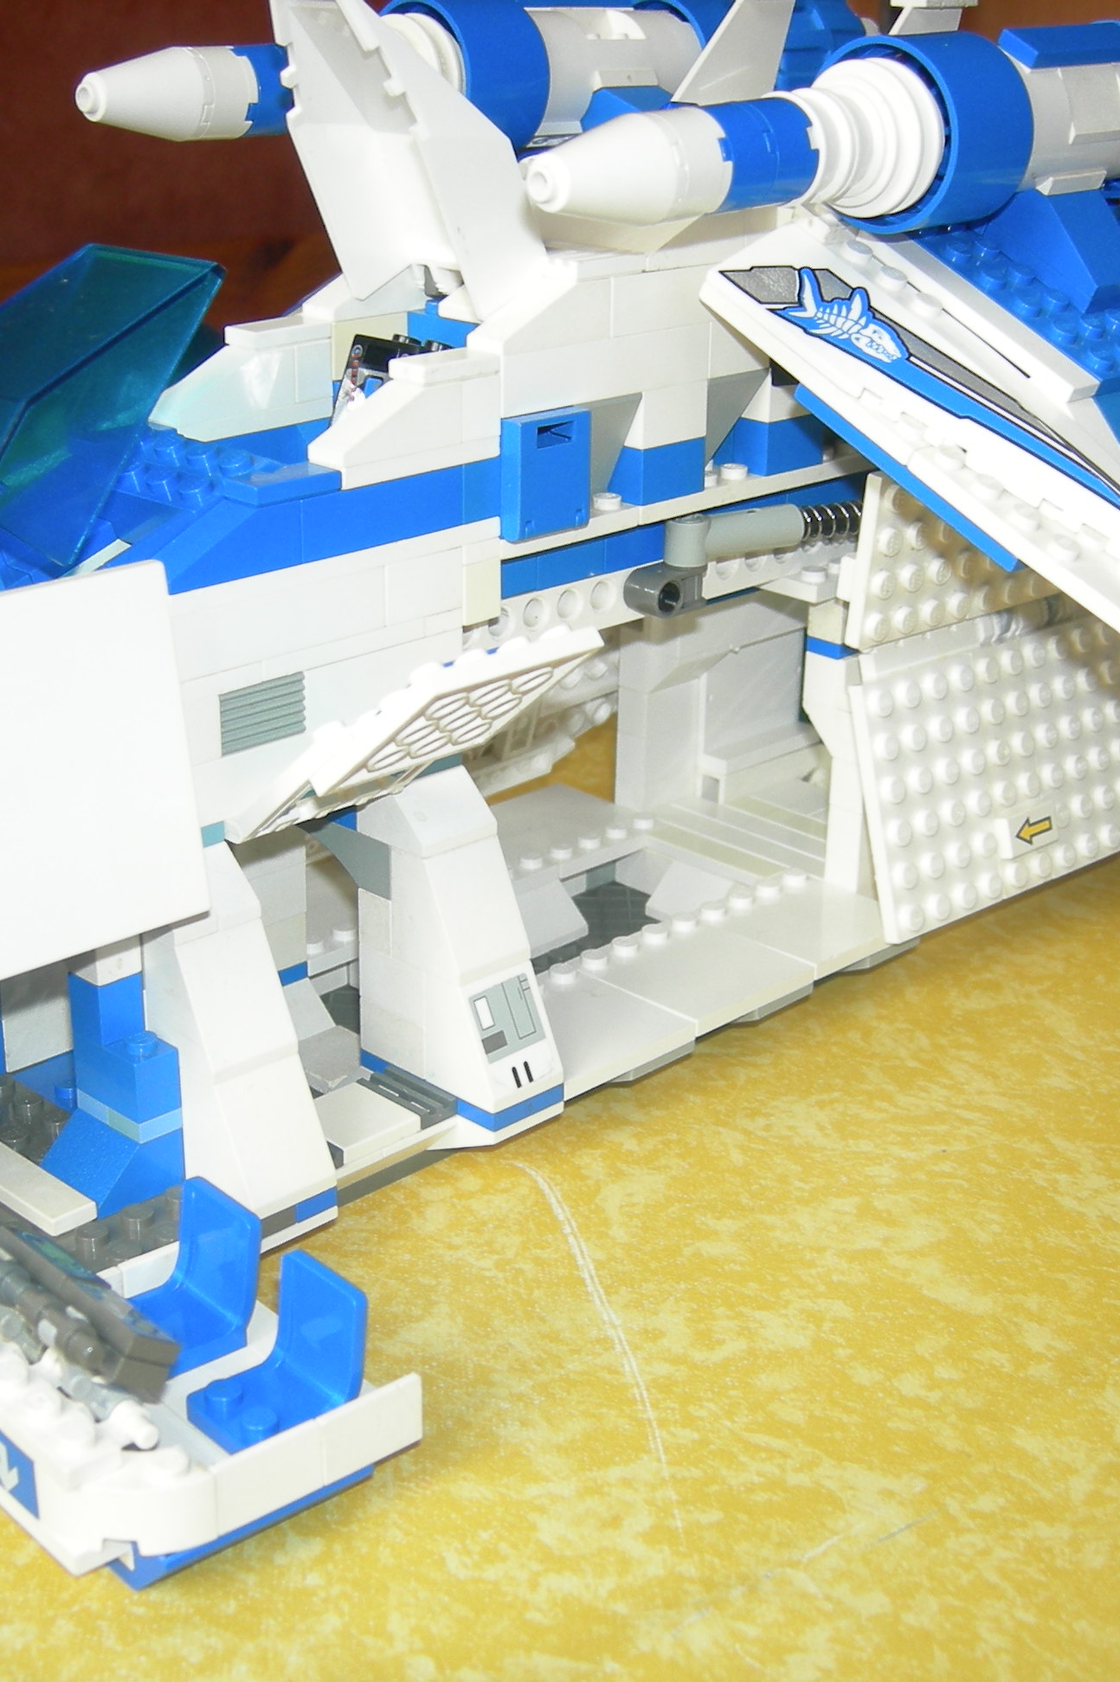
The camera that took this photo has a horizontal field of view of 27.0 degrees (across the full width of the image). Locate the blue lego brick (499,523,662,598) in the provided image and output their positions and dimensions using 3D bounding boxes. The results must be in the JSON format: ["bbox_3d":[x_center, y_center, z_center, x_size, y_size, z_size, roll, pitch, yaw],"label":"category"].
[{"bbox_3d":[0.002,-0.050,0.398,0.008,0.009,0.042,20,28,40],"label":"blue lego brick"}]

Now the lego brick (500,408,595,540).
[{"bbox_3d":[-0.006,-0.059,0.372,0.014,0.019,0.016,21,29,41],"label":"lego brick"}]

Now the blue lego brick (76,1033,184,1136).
[{"bbox_3d":[-0.064,0.033,0.343,0.016,0.011,0.008,20,29,41],"label":"blue lego brick"}]

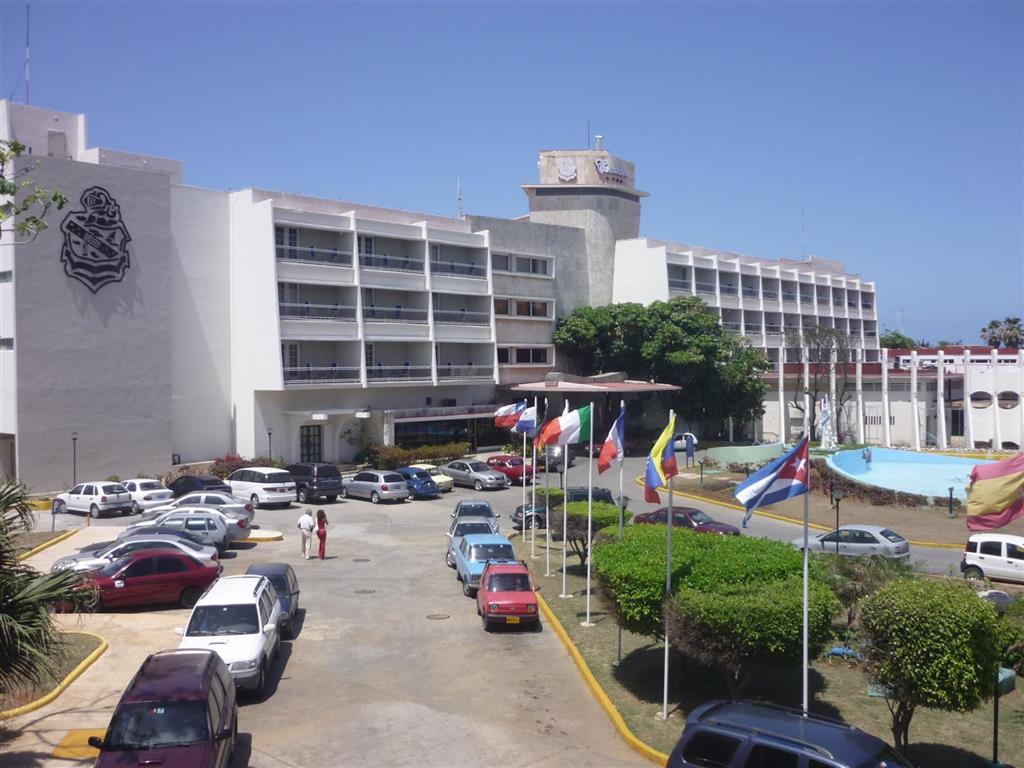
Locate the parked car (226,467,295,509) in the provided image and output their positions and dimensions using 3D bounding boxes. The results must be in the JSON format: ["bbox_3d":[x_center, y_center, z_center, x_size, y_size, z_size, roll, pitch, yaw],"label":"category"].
[{"bbox_3d":[-12.200,4.957,47.078,1.790,1.750,4.700,-1,2,-40],"label":"parked car"}]

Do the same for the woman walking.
[{"bbox_3d":[-6.674,5.283,34.200,0.500,1.720,0.360,0,2,4],"label":"woman walking"}]

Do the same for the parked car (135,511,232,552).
[{"bbox_3d":[-12.050,5.461,35.588,3.700,1.460,1.600,0,2,-7],"label":"parked car"}]

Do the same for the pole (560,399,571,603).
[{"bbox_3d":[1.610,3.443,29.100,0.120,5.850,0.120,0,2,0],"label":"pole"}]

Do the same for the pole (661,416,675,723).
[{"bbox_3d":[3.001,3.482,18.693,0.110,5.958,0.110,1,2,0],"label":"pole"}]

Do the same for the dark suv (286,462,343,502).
[{"bbox_3d":[-10.400,4.855,48.575,1.880,1.860,4.700,-2,3,-45],"label":"dark suv"}]

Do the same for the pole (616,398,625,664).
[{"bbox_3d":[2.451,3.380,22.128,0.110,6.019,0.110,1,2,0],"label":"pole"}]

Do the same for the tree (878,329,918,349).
[{"bbox_3d":[49.234,-1.985,125.000,8.000,10.000,8.000,0,2,0],"label":"tree"}]

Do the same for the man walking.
[{"bbox_3d":[-7.060,5.140,33.377,0.520,1.740,0.420,0,2,0],"label":"man walking"}]

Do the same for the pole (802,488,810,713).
[{"bbox_3d":[4.888,3.046,16.203,0.070,5.750,0.070,0,2,0],"label":"pole"}]

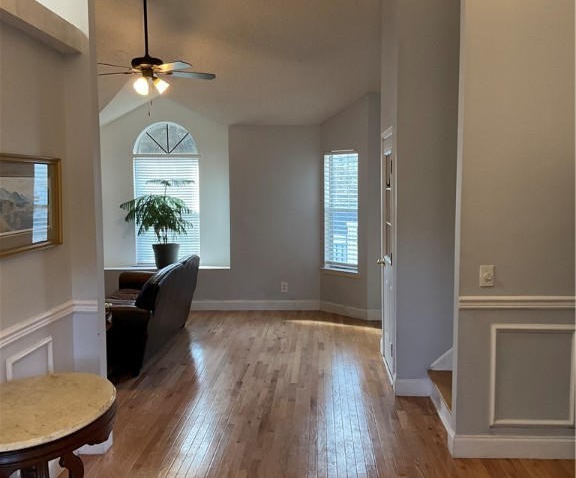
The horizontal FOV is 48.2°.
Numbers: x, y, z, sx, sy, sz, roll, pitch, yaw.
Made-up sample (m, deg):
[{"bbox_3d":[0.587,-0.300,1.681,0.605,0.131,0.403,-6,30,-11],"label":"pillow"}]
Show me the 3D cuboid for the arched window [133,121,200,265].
[{"bbox_3d":[-1.654,-0.608,8.803,0.901,1.959,0.110,0,5,3],"label":"arched window"}]

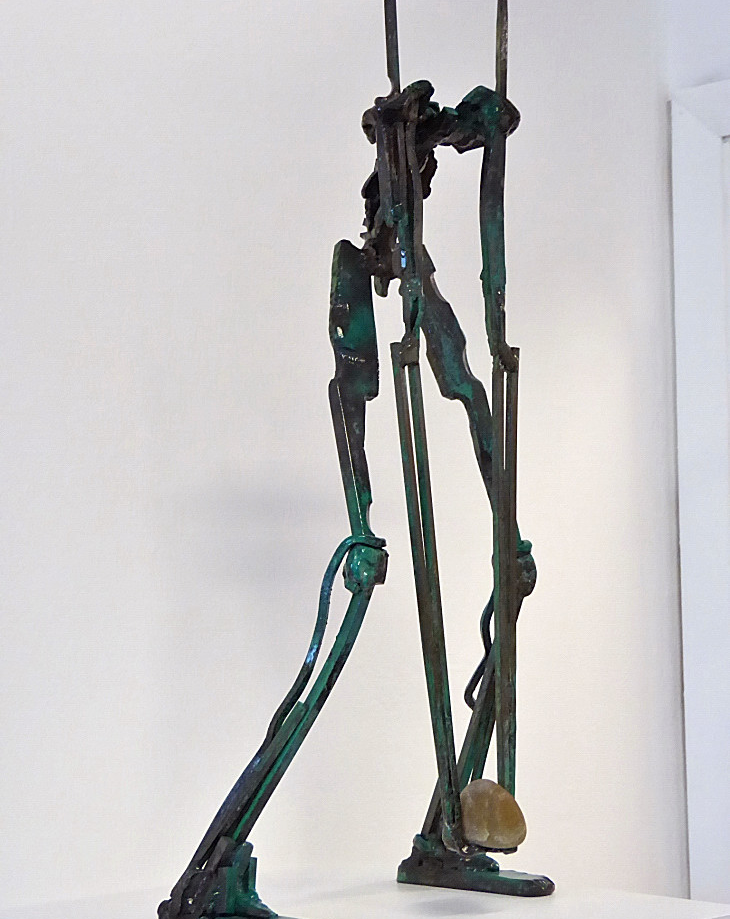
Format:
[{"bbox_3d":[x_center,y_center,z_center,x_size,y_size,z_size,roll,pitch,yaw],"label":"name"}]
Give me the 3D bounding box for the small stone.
[{"bbox_3d":[0.093,0.257,1.510,0.048,0.051,0.042,-1,-4,3],"label":"small stone"}]

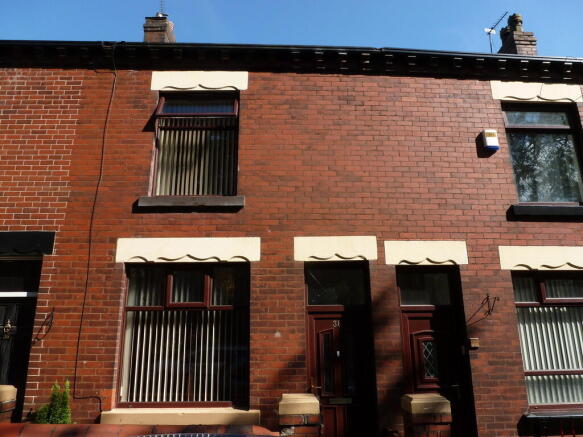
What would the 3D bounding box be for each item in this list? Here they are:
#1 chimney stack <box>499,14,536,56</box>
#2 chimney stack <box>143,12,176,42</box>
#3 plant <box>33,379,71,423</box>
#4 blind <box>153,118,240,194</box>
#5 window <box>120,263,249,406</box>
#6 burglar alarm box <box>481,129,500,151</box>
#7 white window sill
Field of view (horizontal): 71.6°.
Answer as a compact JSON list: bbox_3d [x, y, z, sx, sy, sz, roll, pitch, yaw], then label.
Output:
[{"bbox_3d":[5.617,-4.409,10.092,0.550,1.600,0.660,0,-14,-2],"label":"chimney stack"},{"bbox_3d":[-3.145,-4.289,9.695,0.550,1.380,0.660,0,-14,-2],"label":"chimney stack"},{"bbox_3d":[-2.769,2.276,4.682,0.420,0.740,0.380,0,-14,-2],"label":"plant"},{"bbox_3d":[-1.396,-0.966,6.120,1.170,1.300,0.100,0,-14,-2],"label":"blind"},{"bbox_3d":[-1.393,1.522,5.411,1.670,1.800,0.130,0,-14,-2],"label":"window"},{"bbox_3d":[2.999,-1.157,6.083,0.210,0.330,0.100,0,-14,-2],"label":"burglar alarm box"},{"bbox_3d":[-1.374,2.485,5.060,1.950,0.170,0.200,0,-14,-2],"label":"white window sill"}]

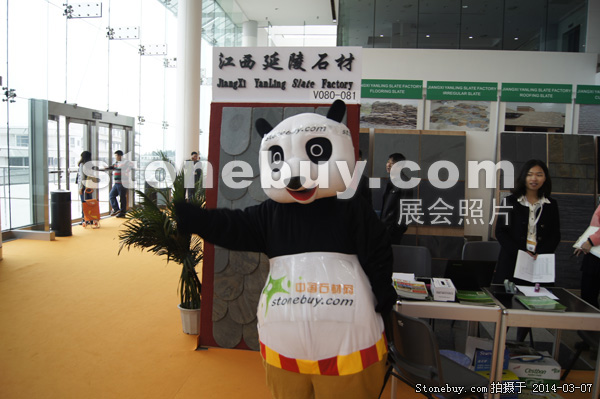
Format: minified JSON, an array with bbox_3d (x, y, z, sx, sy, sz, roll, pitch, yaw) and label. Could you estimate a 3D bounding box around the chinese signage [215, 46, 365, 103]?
[{"bbox_3d":[-0.108,-1.022,3.700,1.230,0.455,0.035,2,5,7],"label":"chinese signage"}]

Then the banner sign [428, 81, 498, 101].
[{"bbox_3d":[2.198,-1.462,6.070,0.930,0.250,0.030,2,5,4],"label":"banner sign"}]

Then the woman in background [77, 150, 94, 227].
[{"bbox_3d":[-4.785,-0.268,10.053,0.340,1.643,0.460,4,5,22],"label":"woman in background"}]

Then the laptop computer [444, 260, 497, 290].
[{"bbox_3d":[1.150,0.499,3.158,0.340,0.205,0.337,2,5,-1],"label":"laptop computer"}]

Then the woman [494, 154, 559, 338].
[{"bbox_3d":[1.831,0.506,3.571,0.500,1.657,0.300,4,5,25],"label":"woman"}]

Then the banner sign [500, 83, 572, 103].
[{"bbox_3d":[3.159,-1.420,6.000,0.930,0.250,0.030,2,5,4],"label":"banner sign"}]

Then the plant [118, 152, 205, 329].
[{"bbox_3d":[-1.179,0.385,4.013,0.820,1.618,0.780,3,5,7],"label":"plant"}]

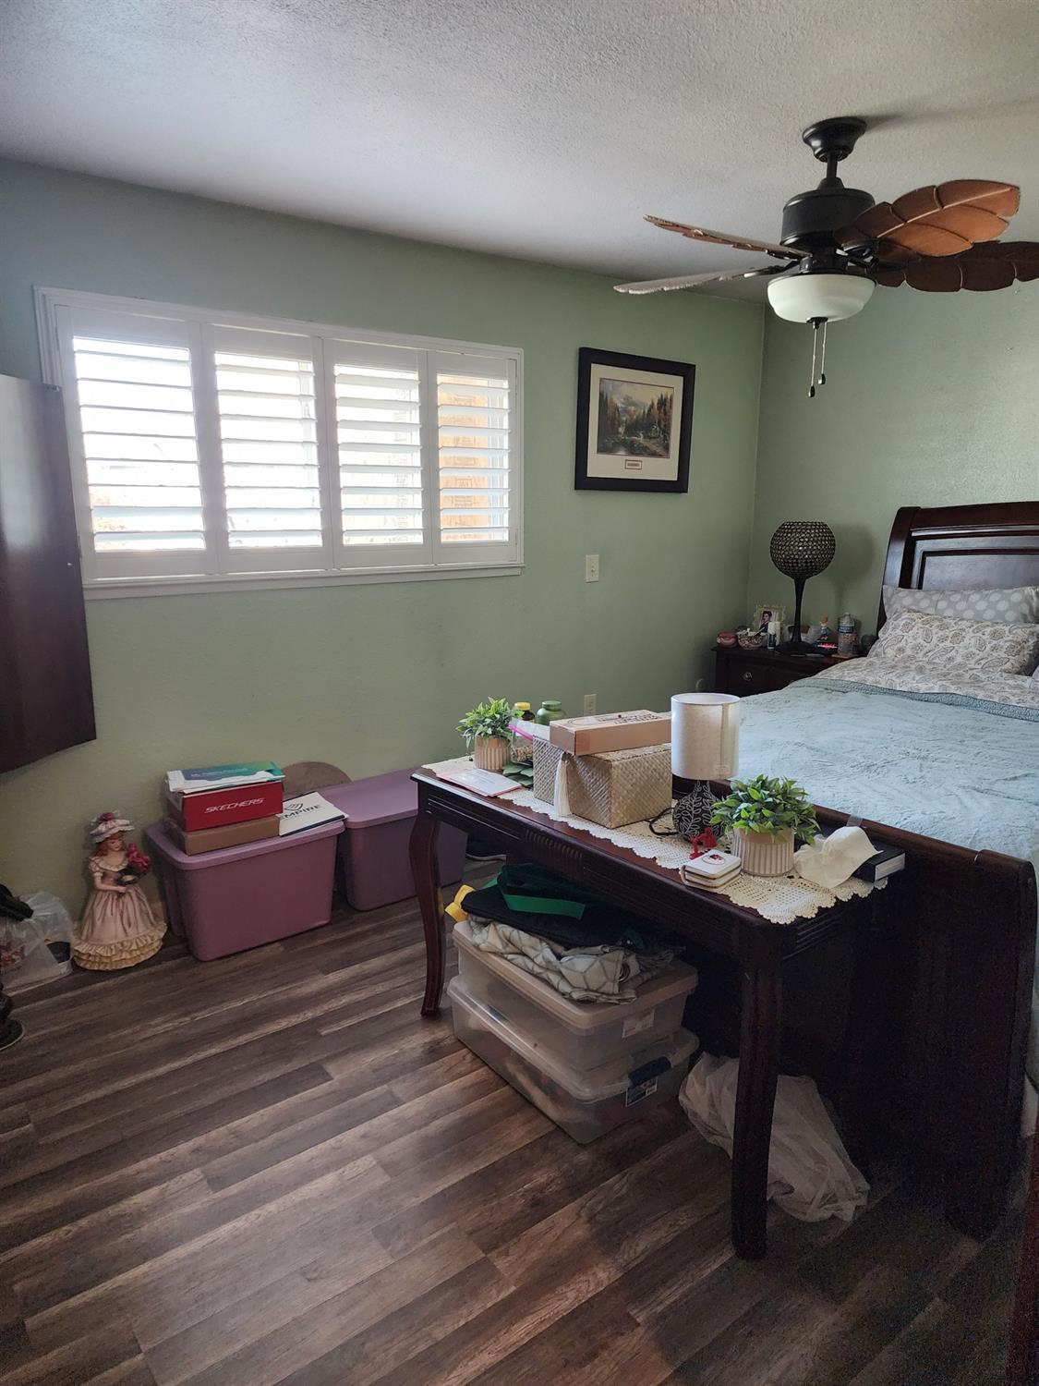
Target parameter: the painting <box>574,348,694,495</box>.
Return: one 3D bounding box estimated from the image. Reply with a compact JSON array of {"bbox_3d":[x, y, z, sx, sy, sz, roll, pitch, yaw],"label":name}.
[{"bbox_3d":[0.551,-1.249,4.307,0.715,0.610,0.030,-8,14,-34],"label":"painting"}]

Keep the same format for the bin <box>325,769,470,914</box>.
[{"bbox_3d":[-0.497,0.574,3.627,0.574,0.388,0.481,-9,15,-37],"label":"bin"}]

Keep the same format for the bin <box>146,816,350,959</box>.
[{"bbox_3d":[-0.969,0.648,3.272,0.577,0.388,0.488,-9,15,-37],"label":"bin"}]

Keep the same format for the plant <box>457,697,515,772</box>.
[{"bbox_3d":[-0.081,0.118,2.675,0.178,0.192,0.178,0,12,0],"label":"plant"}]

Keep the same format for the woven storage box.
[{"bbox_3d":[0.210,0.202,2.327,0.216,0.164,0.294,-9,15,-37],"label":"woven storage box"}]

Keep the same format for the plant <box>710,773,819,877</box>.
[{"bbox_3d":[0.516,0.266,1.929,0.222,0.197,0.222,0,12,0],"label":"plant"}]

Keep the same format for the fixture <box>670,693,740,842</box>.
[{"bbox_3d":[0.416,0.173,2.071,0.152,0.320,0.152,0,12,0],"label":"fixture"}]

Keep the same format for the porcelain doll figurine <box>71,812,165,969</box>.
[{"bbox_3d":[-1.367,0.640,3.089,0.295,0.481,0.275,-11,16,-42],"label":"porcelain doll figurine"}]

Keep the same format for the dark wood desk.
[{"bbox_3d":[0.245,0.663,2.309,0.444,0.733,1.217,-9,15,-37],"label":"dark wood desk"}]

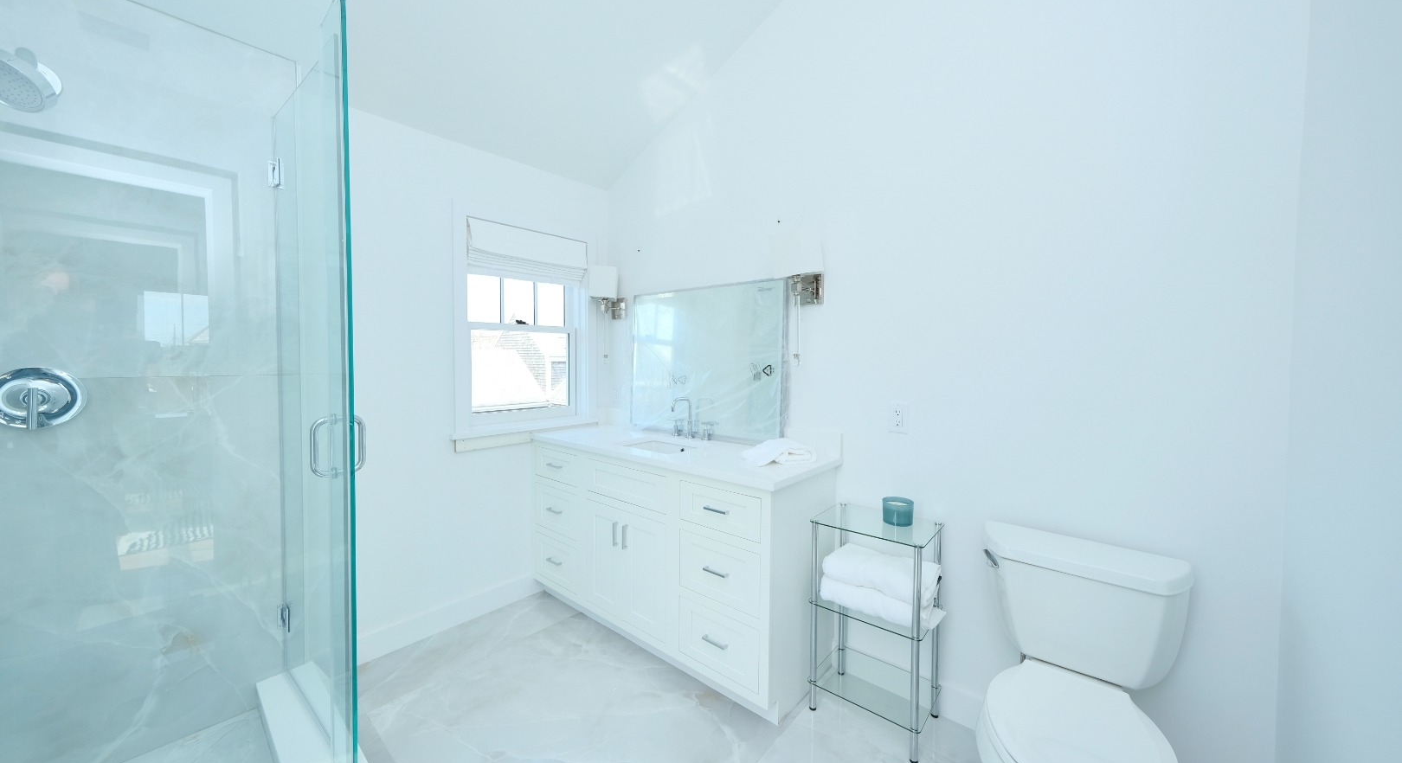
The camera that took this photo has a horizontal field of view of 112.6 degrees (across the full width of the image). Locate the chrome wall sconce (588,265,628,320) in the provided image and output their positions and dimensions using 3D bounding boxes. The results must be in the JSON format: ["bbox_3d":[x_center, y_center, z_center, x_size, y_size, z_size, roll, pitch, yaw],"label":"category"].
[{"bbox_3d":[-0.569,-0.537,2.820,0.155,0.312,0.207,2,2,40],"label":"chrome wall sconce"}]

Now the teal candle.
[{"bbox_3d":[0.719,0.473,1.703,0.104,0.082,0.104,2,2,40],"label":"teal candle"}]

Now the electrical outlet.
[{"bbox_3d":[0.771,0.140,1.824,0.074,0.117,0.006,2,2,40],"label":"electrical outlet"}]

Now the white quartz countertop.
[{"bbox_3d":[-0.172,0.332,2.277,1.553,0.030,0.552,2,2,40],"label":"white quartz countertop"}]

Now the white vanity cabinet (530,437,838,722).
[{"bbox_3d":[-0.177,0.778,2.299,1.527,0.860,0.542,2,2,40],"label":"white vanity cabinet"}]

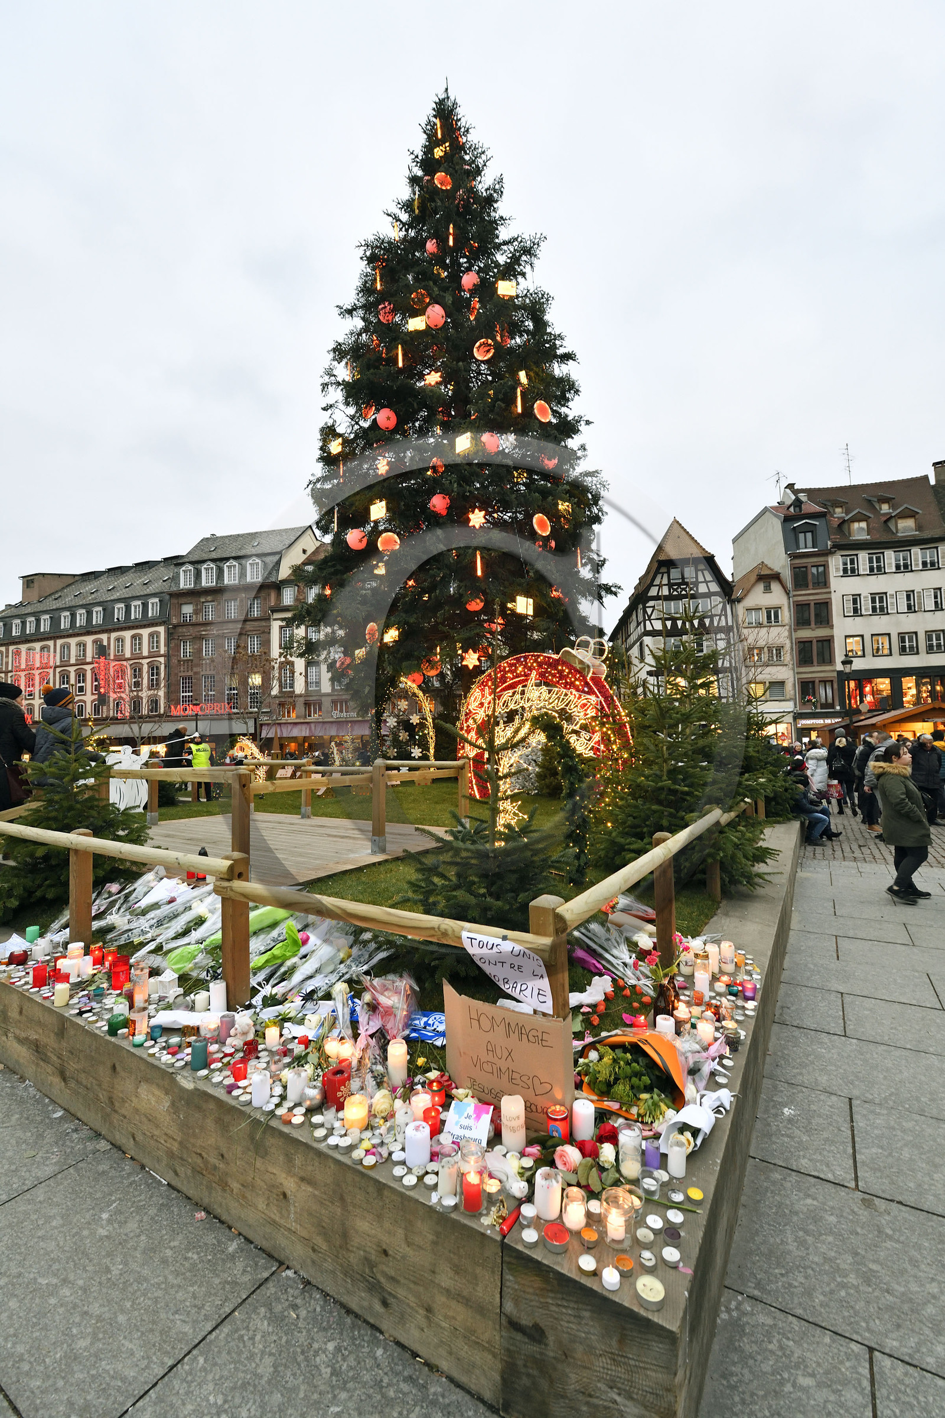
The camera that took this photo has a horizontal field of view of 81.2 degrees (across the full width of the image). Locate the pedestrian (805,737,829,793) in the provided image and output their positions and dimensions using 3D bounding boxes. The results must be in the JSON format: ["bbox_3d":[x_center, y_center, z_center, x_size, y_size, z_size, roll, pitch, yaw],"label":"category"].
[{"bbox_3d":[7.376,1.449,11.800,0.490,1.640,0.360,-1,-3,-3],"label":"pedestrian"}]

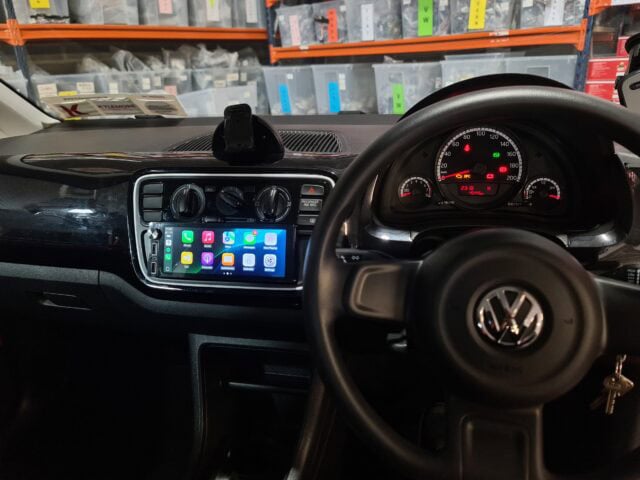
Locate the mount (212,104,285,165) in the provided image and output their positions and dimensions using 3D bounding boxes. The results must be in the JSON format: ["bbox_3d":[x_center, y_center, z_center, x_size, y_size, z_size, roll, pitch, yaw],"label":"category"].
[{"bbox_3d":[-0.101,-0.146,0.645,0.096,0.074,0.072,0,23,7],"label":"mount"}]

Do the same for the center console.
[{"bbox_3d":[-0.109,-0.012,0.620,0.258,0.148,0.060,2,2,7],"label":"center console"}]

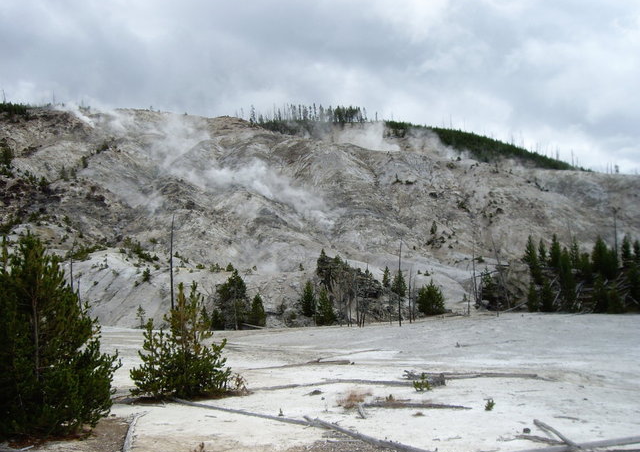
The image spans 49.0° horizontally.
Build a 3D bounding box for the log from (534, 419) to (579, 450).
[{"bbox_3d":[5.365,4.739,16.050,0.120,0.120,2.118,1,-2,-7],"label":"log"}]

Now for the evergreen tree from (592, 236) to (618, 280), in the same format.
[{"bbox_3d":[34.133,3.886,84.000,3.110,5.260,3.110,0,-5,0],"label":"evergreen tree"}]

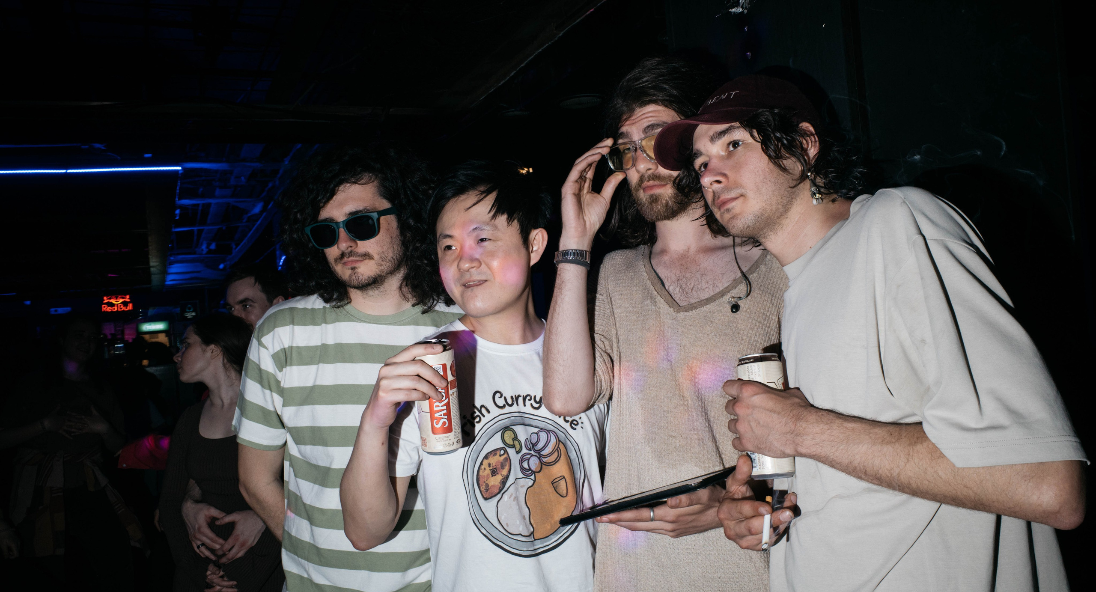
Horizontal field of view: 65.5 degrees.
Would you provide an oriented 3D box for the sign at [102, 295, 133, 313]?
[{"bbox_3d":[-7.570,0.136,15.000,0.500,0.290,0.060,-4,-1,-25],"label":"sign"}]

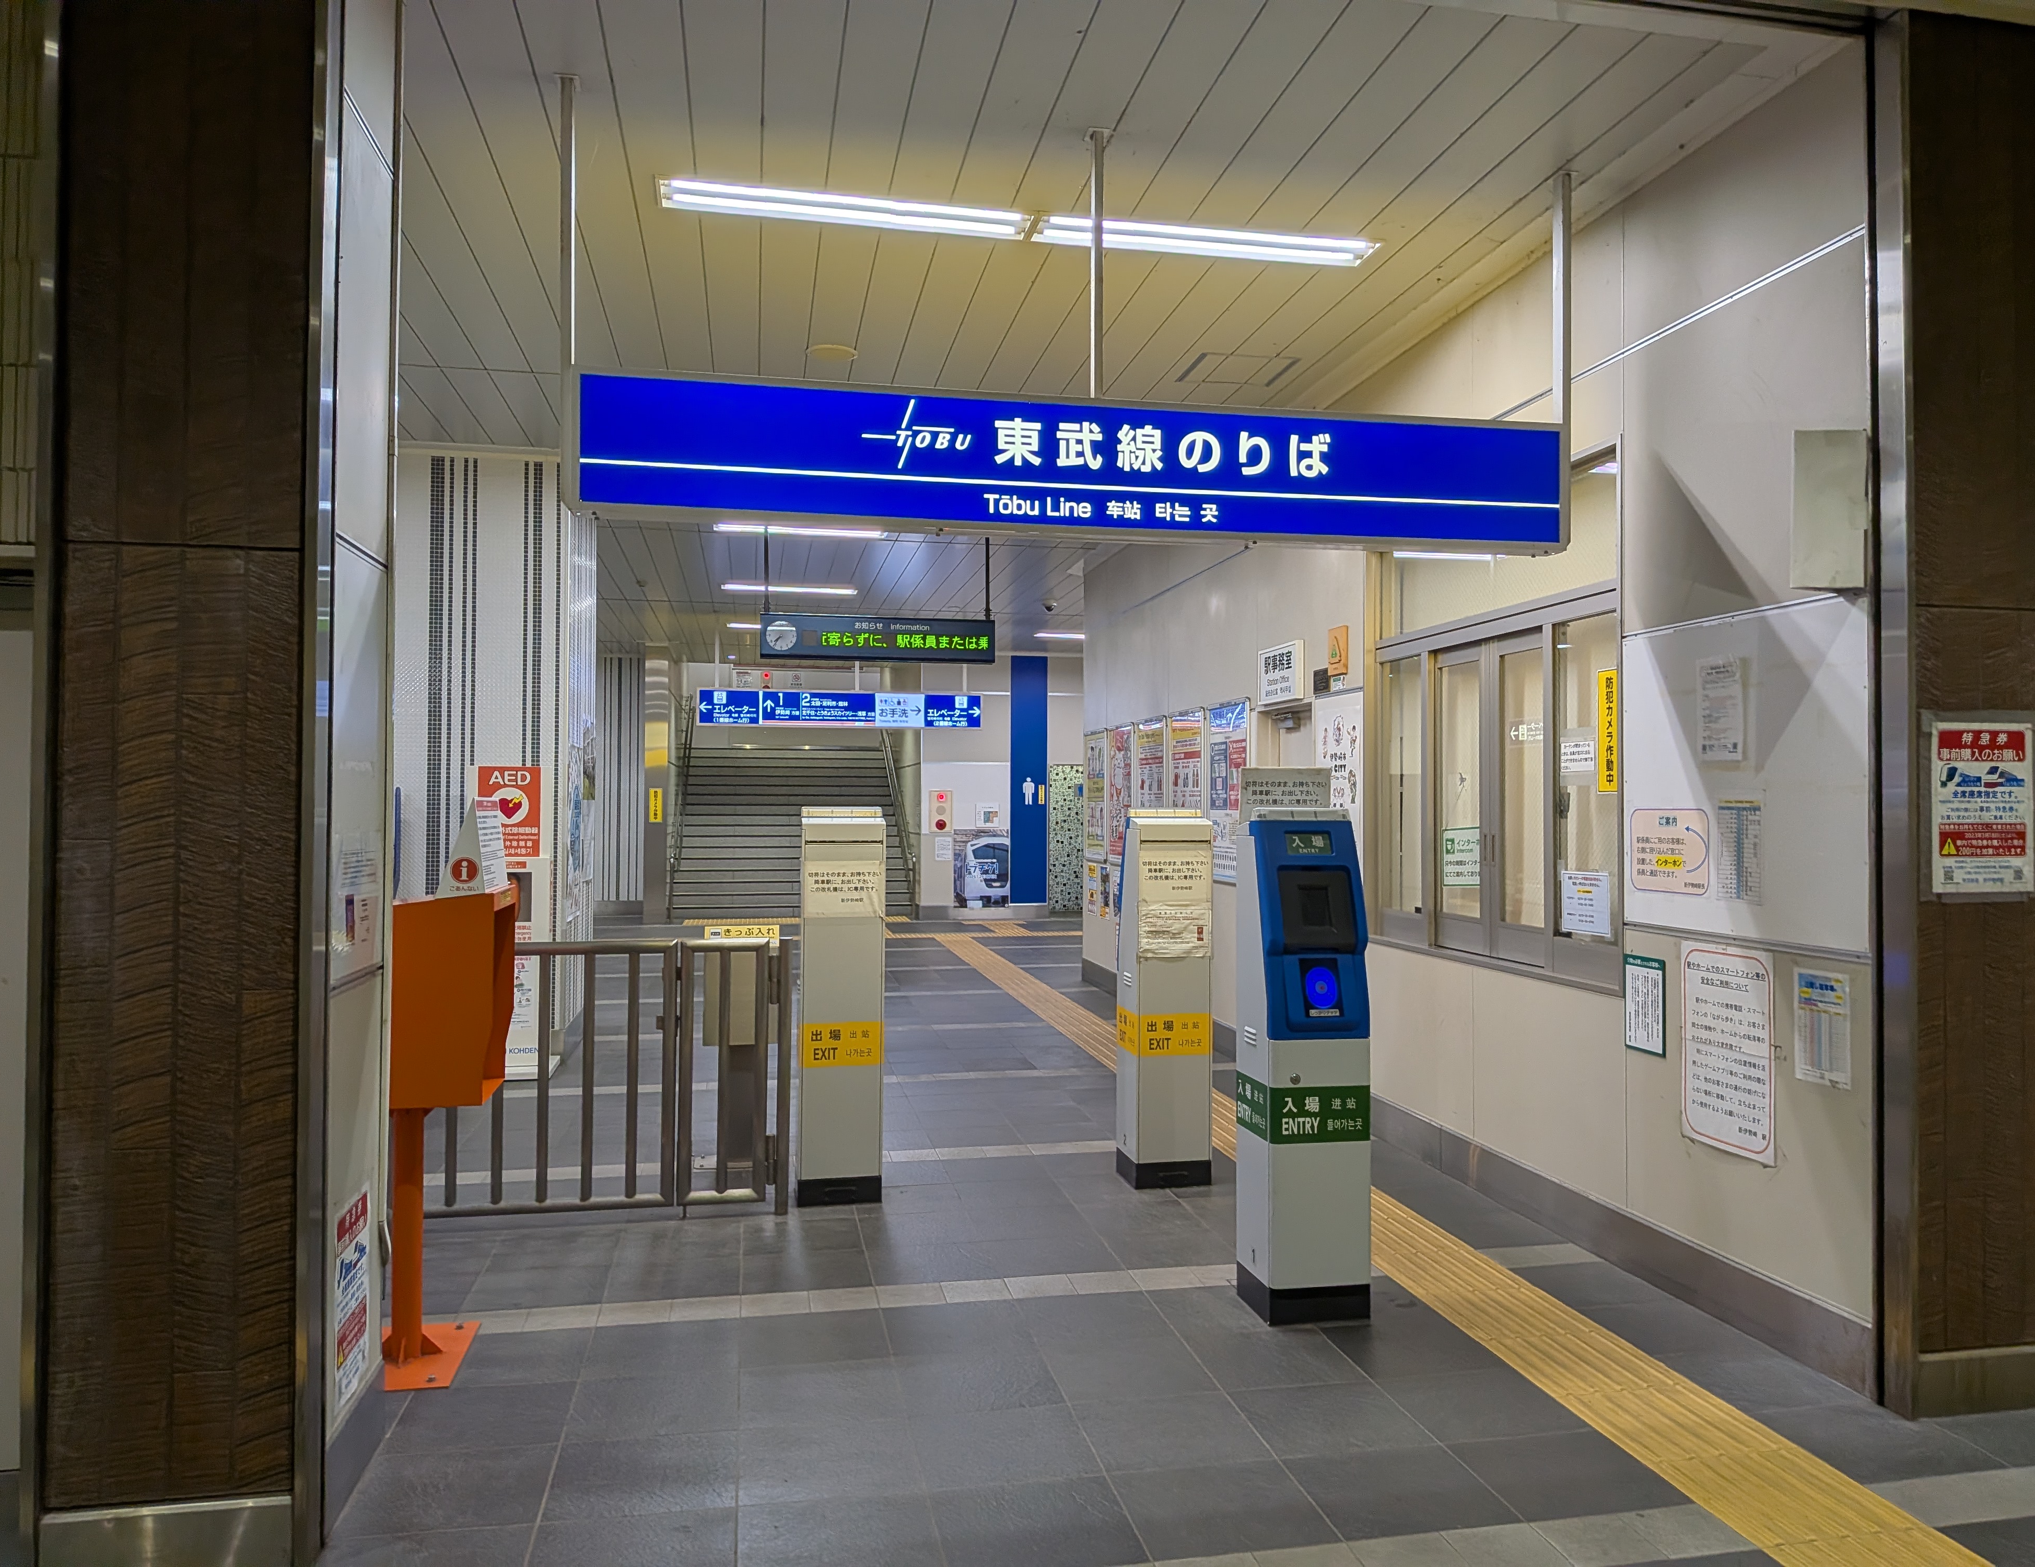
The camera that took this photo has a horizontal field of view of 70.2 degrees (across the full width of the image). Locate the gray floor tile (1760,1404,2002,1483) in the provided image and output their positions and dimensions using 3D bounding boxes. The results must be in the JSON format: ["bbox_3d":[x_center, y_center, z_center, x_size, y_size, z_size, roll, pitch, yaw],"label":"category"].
[{"bbox_3d":[2.053,1.580,3.457,0.400,0.015,0.394,0,-1,-11],"label":"gray floor tile"}]

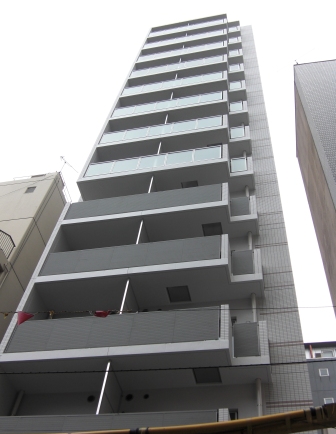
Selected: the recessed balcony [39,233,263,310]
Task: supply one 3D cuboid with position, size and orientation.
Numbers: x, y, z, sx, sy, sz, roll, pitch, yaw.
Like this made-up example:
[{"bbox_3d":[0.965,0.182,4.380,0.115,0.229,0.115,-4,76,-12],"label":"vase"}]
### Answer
[{"bbox_3d":[-0.518,1.704,14.992,6.537,1.354,1.317,-7,-57,11],"label":"recessed balcony"}]

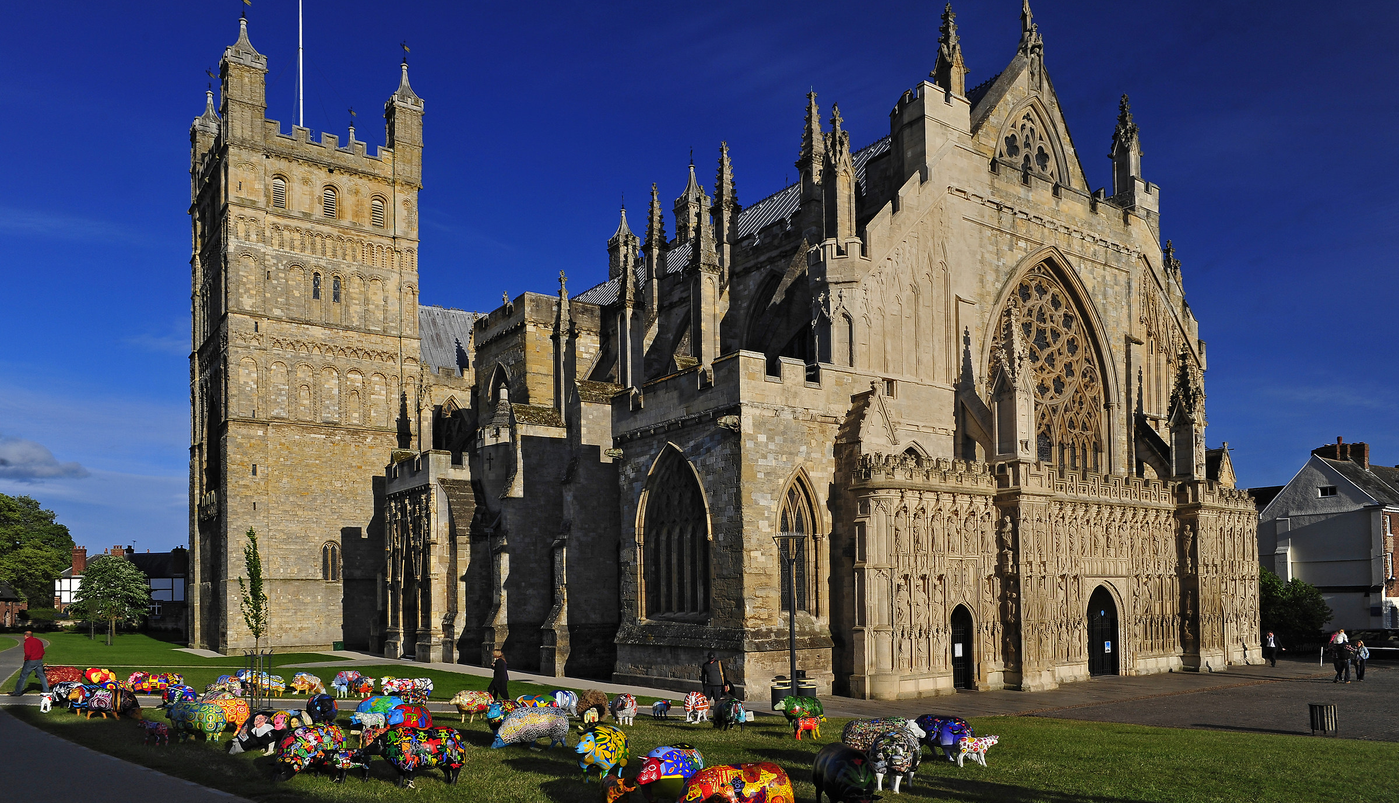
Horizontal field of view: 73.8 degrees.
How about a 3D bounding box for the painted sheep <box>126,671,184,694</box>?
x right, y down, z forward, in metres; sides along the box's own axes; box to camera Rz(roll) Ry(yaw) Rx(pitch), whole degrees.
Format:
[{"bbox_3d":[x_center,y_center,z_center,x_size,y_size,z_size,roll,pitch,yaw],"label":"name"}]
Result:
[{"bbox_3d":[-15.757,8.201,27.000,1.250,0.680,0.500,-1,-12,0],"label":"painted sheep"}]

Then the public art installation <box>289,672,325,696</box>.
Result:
[{"bbox_3d":[-11.565,8.353,27.500,1.050,0.690,0.500,4,-13,-23],"label":"public art installation"}]

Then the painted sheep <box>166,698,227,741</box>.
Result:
[{"bbox_3d":[-8.652,5.498,16.000,1.040,0.680,0.460,1,-7,-8],"label":"painted sheep"}]

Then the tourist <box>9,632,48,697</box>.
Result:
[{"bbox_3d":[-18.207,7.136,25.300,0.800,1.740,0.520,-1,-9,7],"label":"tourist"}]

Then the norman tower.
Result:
[{"bbox_3d":[-29.518,-4.431,70.500,12.032,43.204,12.032,5,-9,-36],"label":"norman tower"}]

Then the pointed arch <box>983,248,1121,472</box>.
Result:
[{"bbox_3d":[16.277,-1.695,42.500,9.800,10.600,1.100,6,-11,-33],"label":"pointed arch"}]

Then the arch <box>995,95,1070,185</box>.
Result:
[{"bbox_3d":[15.650,-12.297,43.600,5.400,4.200,0.700,6,-11,-33],"label":"arch"}]

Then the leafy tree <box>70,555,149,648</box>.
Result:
[{"bbox_3d":[-50.581,17.028,80.000,6.400,7.800,6.400,4,-8,-30],"label":"leafy tree"}]

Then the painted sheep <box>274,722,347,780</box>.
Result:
[{"bbox_3d":[-4.837,4.374,11.600,0.460,0.630,1.020,-5,-9,36],"label":"painted sheep"}]

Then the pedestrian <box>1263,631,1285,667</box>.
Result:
[{"bbox_3d":[28.205,12.193,45.800,0.620,1.750,0.420,-8,-13,30],"label":"pedestrian"}]

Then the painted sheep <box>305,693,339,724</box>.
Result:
[{"bbox_3d":[-8.430,6.891,20.800,0.580,0.750,1.100,3,-10,-20],"label":"painted sheep"}]

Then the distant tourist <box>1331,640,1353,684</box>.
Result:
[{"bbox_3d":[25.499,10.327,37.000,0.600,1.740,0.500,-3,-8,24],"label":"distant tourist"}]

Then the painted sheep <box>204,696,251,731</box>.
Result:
[{"bbox_3d":[-9.394,6.179,18.200,1.180,0.740,0.480,2,-9,-15],"label":"painted sheep"}]

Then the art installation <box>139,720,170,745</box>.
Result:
[{"bbox_3d":[-9.131,5.552,15.600,0.500,0.410,0.180,2,-7,-17],"label":"art installation"}]

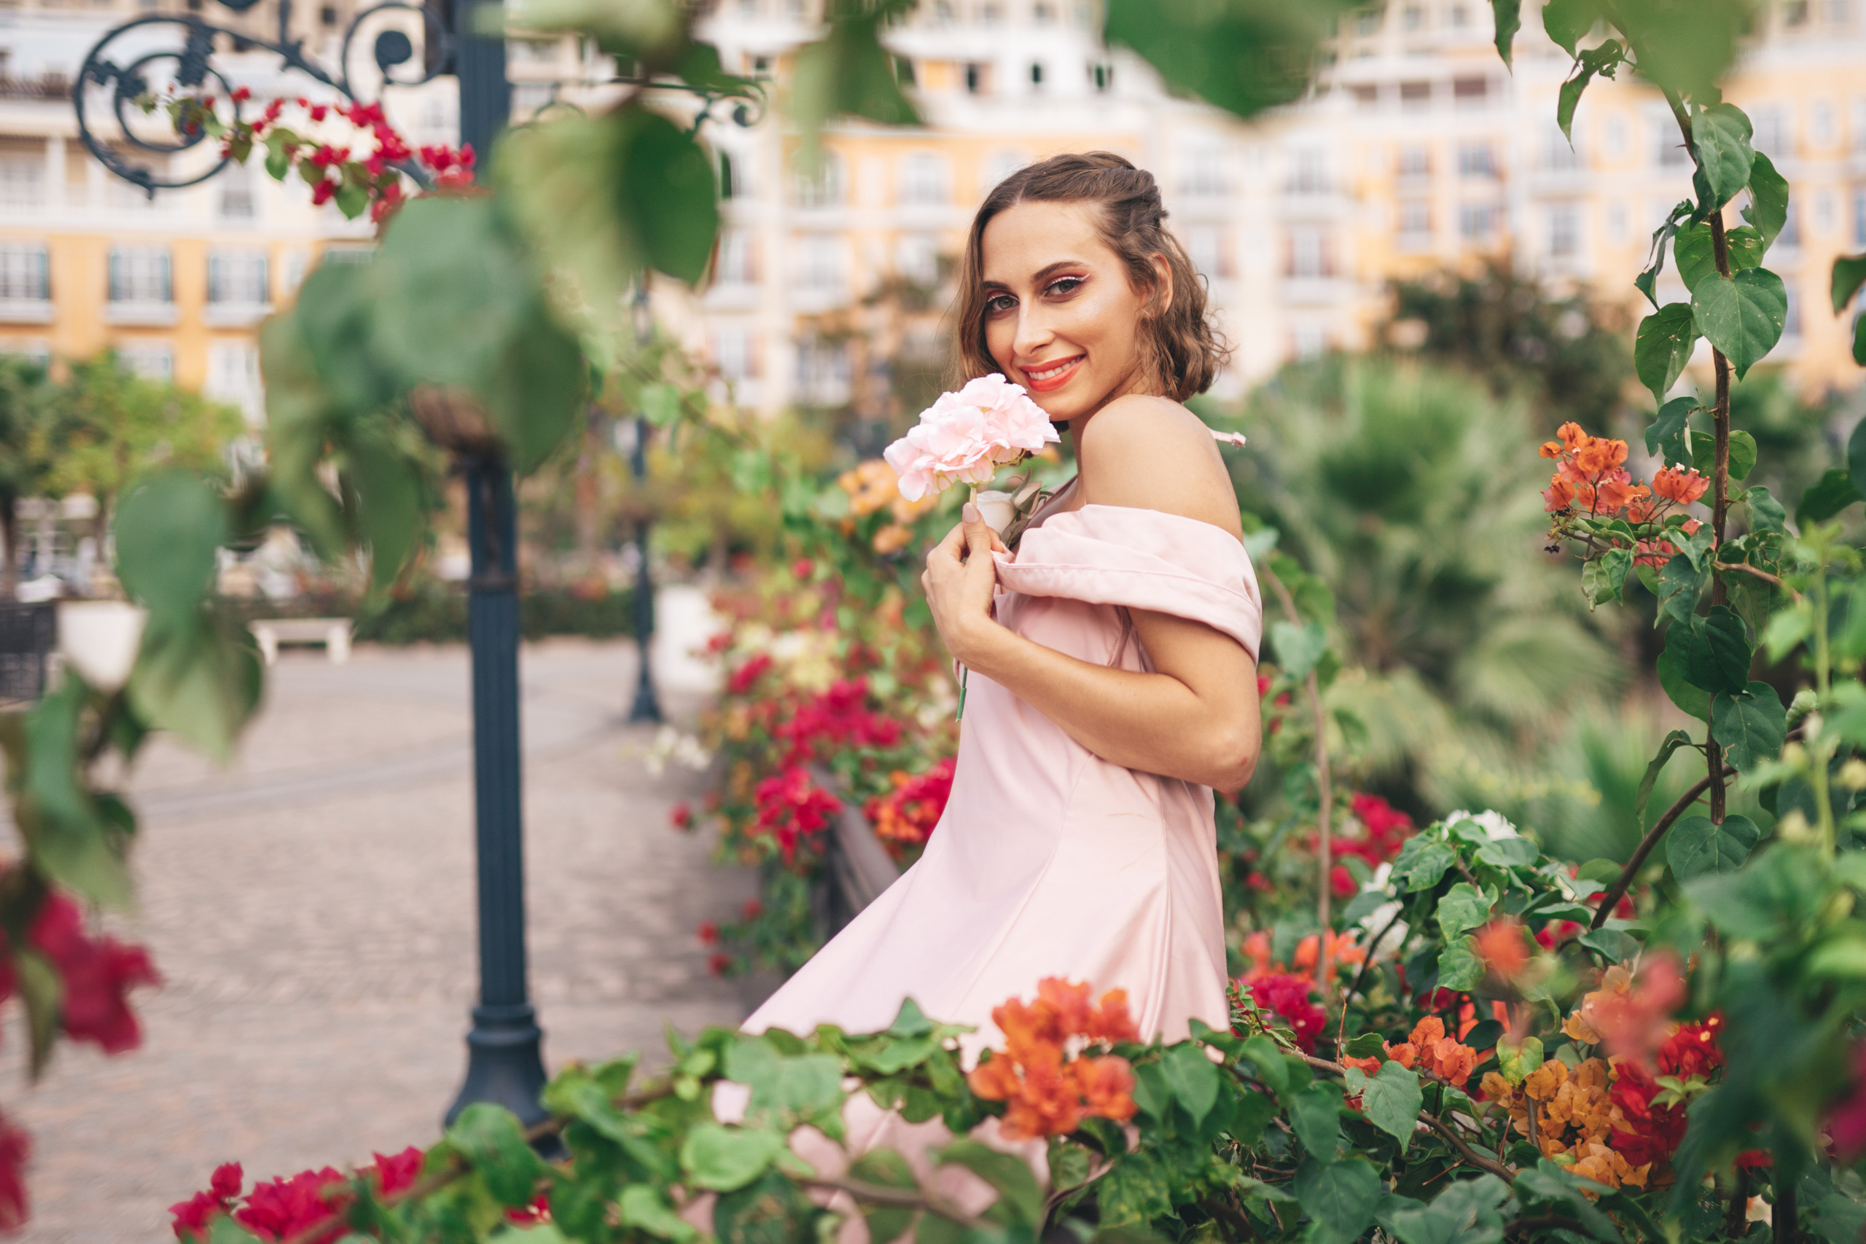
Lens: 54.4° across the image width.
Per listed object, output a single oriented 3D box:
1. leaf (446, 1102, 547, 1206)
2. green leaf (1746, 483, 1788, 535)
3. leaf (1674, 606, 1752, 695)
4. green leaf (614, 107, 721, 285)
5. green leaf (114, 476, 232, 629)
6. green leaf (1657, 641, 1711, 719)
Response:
[{"bbox_3d":[-0.273,0.331,1.130,0.055,0.063,0.022,-13,-12,-10],"label":"leaf"},{"bbox_3d":[0.722,-0.098,1.570,0.034,0.046,0.025,-2,-18,-13],"label":"green leaf"},{"bbox_3d":[0.656,0.024,1.530,0.065,0.072,0.017,-25,-6,7],"label":"leaf"},{"bbox_3d":[-0.121,-0.196,0.830,0.050,0.080,0.022,-1,2,-8],"label":"green leaf"},{"bbox_3d":[-0.370,-0.036,0.880,0.054,0.075,0.022,-1,2,-23],"label":"green leaf"},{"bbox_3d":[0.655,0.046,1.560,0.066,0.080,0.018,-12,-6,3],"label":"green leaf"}]

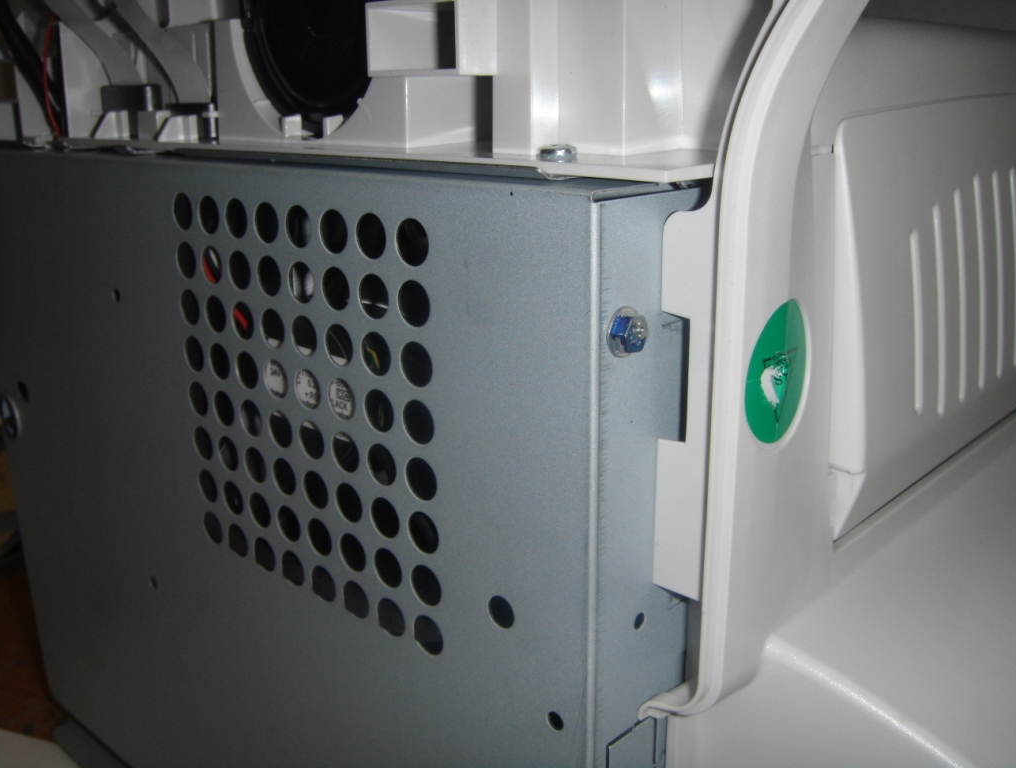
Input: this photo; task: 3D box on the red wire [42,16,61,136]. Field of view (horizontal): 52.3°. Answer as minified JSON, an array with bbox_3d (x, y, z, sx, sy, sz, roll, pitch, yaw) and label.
[{"bbox_3d":[-0.127,-0.086,0.289,0.006,0.033,0.004,14,22,41],"label":"red wire"}]

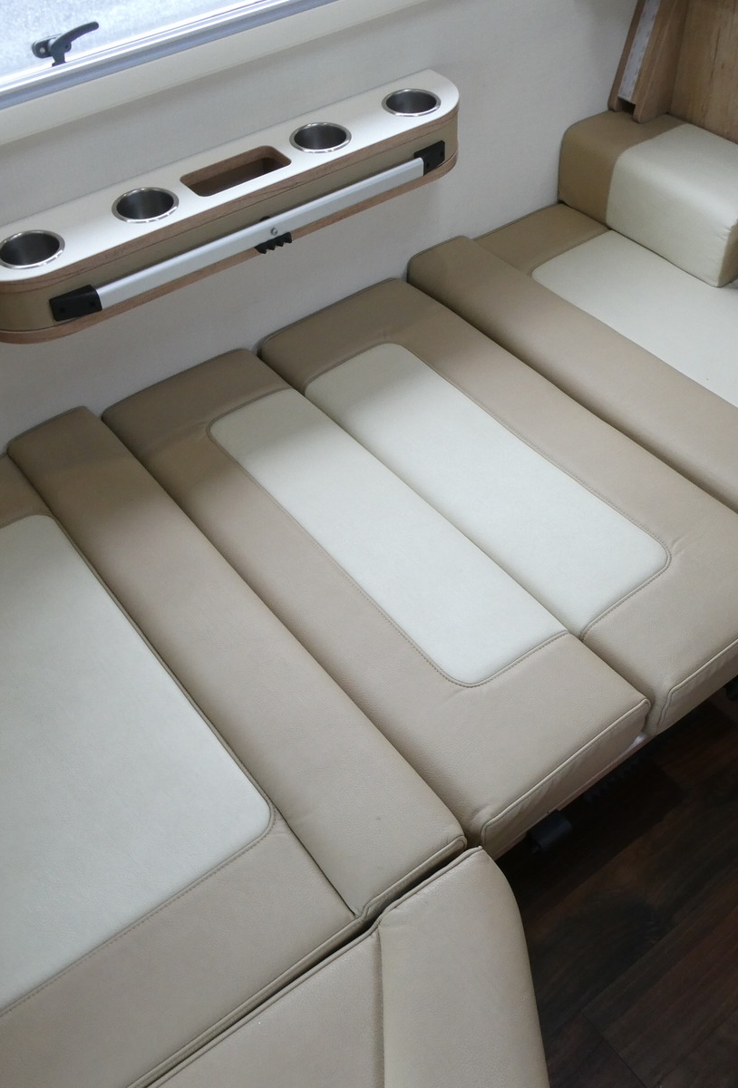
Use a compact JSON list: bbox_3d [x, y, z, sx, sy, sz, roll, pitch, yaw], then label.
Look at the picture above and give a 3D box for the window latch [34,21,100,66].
[{"bbox_3d":[-0.402,-0.671,1.347,0.088,0.043,0.042,-30,53,-22],"label":"window latch"}]

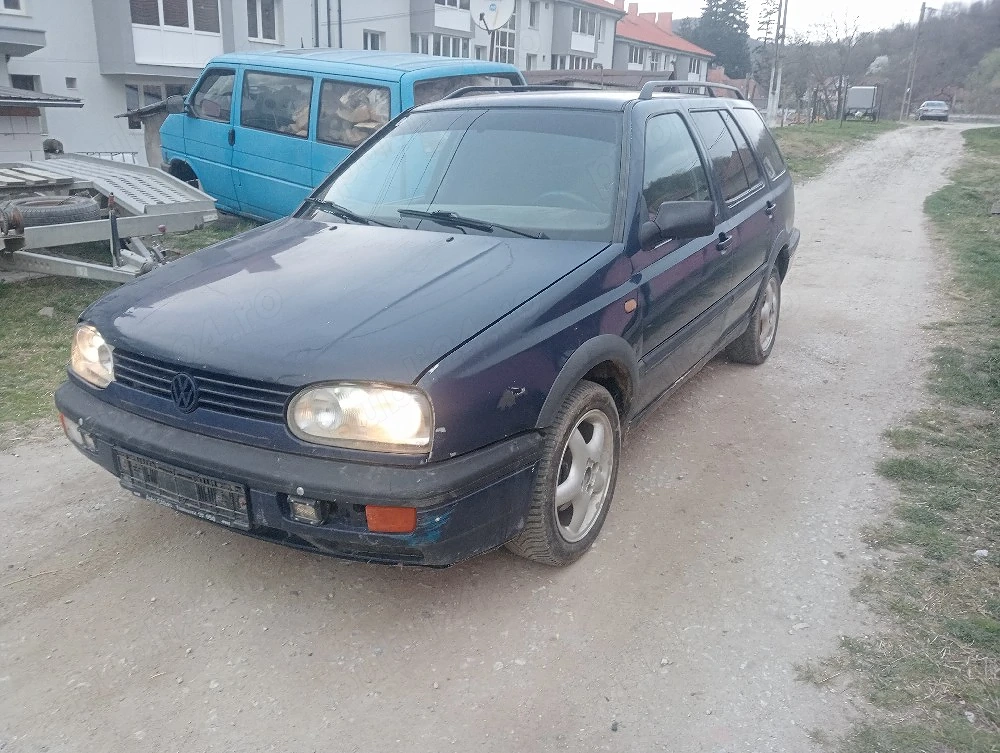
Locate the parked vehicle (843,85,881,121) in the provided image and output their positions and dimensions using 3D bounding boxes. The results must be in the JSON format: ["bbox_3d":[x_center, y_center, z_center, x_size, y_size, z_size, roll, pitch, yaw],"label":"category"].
[{"bbox_3d":[24.546,-18.537,55.000,2.000,2.250,3.500,8,18,22],"label":"parked vehicle"}]

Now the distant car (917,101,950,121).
[{"bbox_3d":[33.449,-20.486,62.500,1.720,1.420,4.450,8,19,18],"label":"distant car"}]

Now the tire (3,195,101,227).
[{"bbox_3d":[-3.239,-1.184,5.850,0.610,0.180,0.610,13,22,28],"label":"tire"}]

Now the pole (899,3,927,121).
[{"bbox_3d":[31.689,-24.188,62.000,0.500,8.500,0.400,9,19,24],"label":"pole"}]

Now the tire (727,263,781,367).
[{"bbox_3d":[1.438,-0.368,4.627,0.200,0.580,0.580,10,21,29],"label":"tire"}]

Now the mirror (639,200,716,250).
[{"bbox_3d":[0.624,-0.535,2.805,0.215,0.145,0.160,10,21,29],"label":"mirror"}]

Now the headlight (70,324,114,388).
[{"bbox_3d":[-1.252,-0.069,2.497,0.365,0.165,0.150,13,22,36],"label":"headlight"}]

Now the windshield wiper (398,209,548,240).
[{"bbox_3d":[-0.115,-0.527,2.780,0.660,0.055,0.080,17,24,32],"label":"windshield wiper"}]

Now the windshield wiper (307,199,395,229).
[{"bbox_3d":[-0.600,-0.672,3.306,0.550,0.060,0.070,20,25,28],"label":"windshield wiper"}]

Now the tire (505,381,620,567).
[{"bbox_3d":[0.178,0.286,2.513,0.200,0.580,0.580,11,20,29],"label":"tire"}]

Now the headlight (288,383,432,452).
[{"bbox_3d":[-0.343,0.092,1.985,0.365,0.165,0.150,7,20,22],"label":"headlight"}]

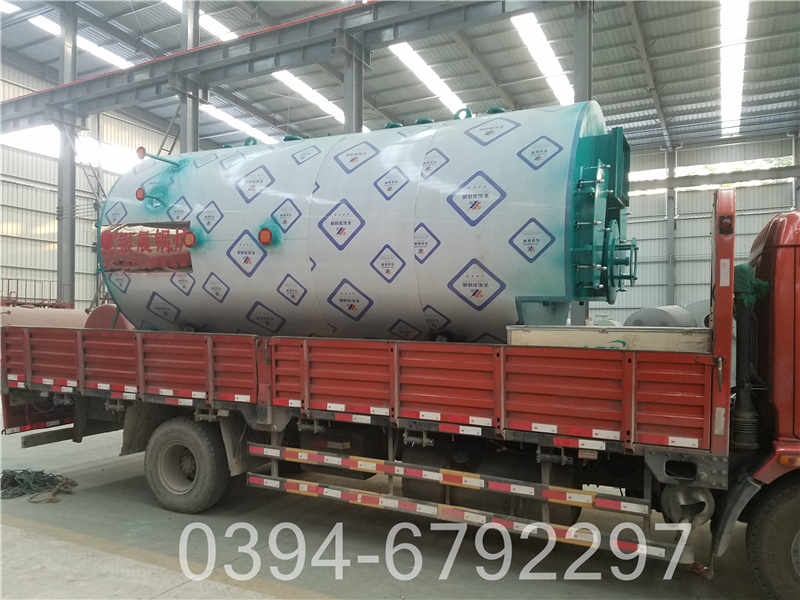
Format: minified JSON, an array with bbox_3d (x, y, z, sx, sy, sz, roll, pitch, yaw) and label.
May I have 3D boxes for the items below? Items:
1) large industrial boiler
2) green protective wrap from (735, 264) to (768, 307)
[{"bbox_3d":[-0.359,-0.445,5.709,4.920,2.400,2.120,1,-1,27],"label":"large industrial boiler"},{"bbox_3d":[2.034,-0.090,3.487,0.210,0.250,0.200,1,-1,27],"label":"green protective wrap"}]

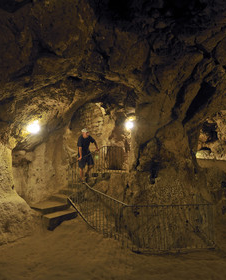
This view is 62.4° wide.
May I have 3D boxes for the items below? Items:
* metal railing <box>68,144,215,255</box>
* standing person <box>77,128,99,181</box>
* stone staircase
[{"bbox_3d":[0.450,1.270,5.150,3.300,2.100,2.800,0,-3,-3],"label":"metal railing"},{"bbox_3d":[-0.770,0.480,5.850,0.650,1.680,0.450,2,-3,-27],"label":"standing person"},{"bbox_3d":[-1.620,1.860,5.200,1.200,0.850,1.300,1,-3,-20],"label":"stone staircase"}]

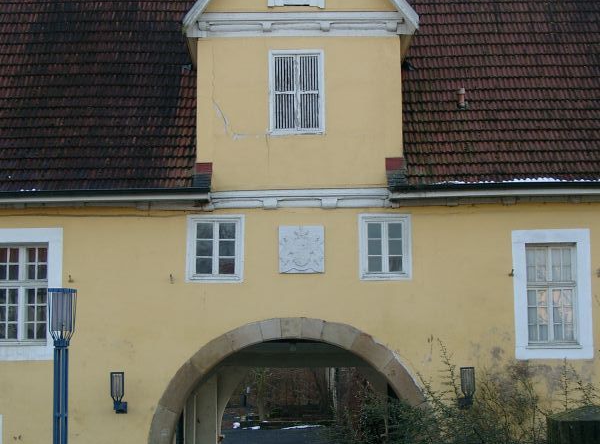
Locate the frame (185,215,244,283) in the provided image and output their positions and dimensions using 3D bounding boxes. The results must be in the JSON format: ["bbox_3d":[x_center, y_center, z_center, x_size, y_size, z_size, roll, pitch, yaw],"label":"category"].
[{"bbox_3d":[-1.501,0.474,20.463,1.020,1.203,0.120,-1,-8,1],"label":"frame"}]

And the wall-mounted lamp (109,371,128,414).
[{"bbox_3d":[-3.120,2.939,19.918,0.230,0.720,0.450,-1,-8,1],"label":"wall-mounted lamp"}]

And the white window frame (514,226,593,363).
[{"bbox_3d":[4.444,1.271,20.256,1.395,2.280,0.180,-1,-8,1],"label":"white window frame"}]

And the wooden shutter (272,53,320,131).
[{"bbox_3d":[-0.058,-2.344,20.799,0.873,1.431,0.070,-1,-8,1],"label":"wooden shutter"}]

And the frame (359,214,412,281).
[{"bbox_3d":[1.509,0.450,20.392,0.934,1.172,0.120,-1,-8,1],"label":"frame"}]

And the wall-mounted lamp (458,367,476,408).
[{"bbox_3d":[2.865,2.834,19.785,0.230,0.720,0.450,-1,-8,1],"label":"wall-mounted lamp"}]

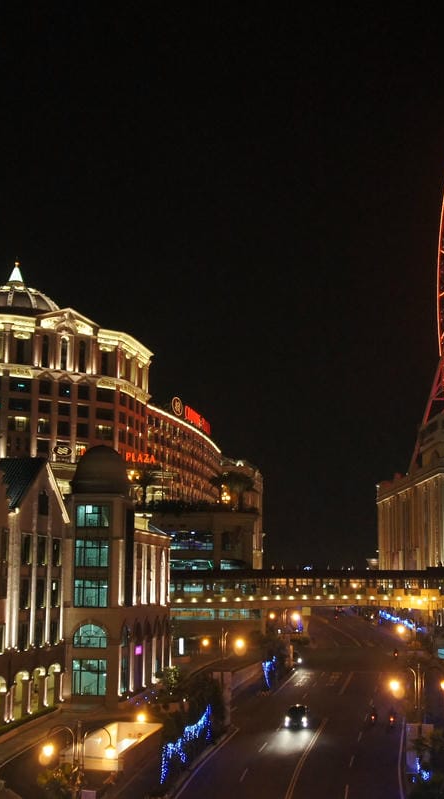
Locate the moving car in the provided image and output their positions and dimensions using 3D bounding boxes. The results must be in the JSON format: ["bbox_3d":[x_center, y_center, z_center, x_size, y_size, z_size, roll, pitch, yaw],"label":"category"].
[{"bbox_3d":[5.589,22.955,79.763,1.720,1.550,4.400,-1,-9,9],"label":"moving car"}]

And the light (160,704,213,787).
[{"bbox_3d":[-1.848,19.668,63.075,1.300,2.400,14.000,-1,-9,8],"label":"light"}]

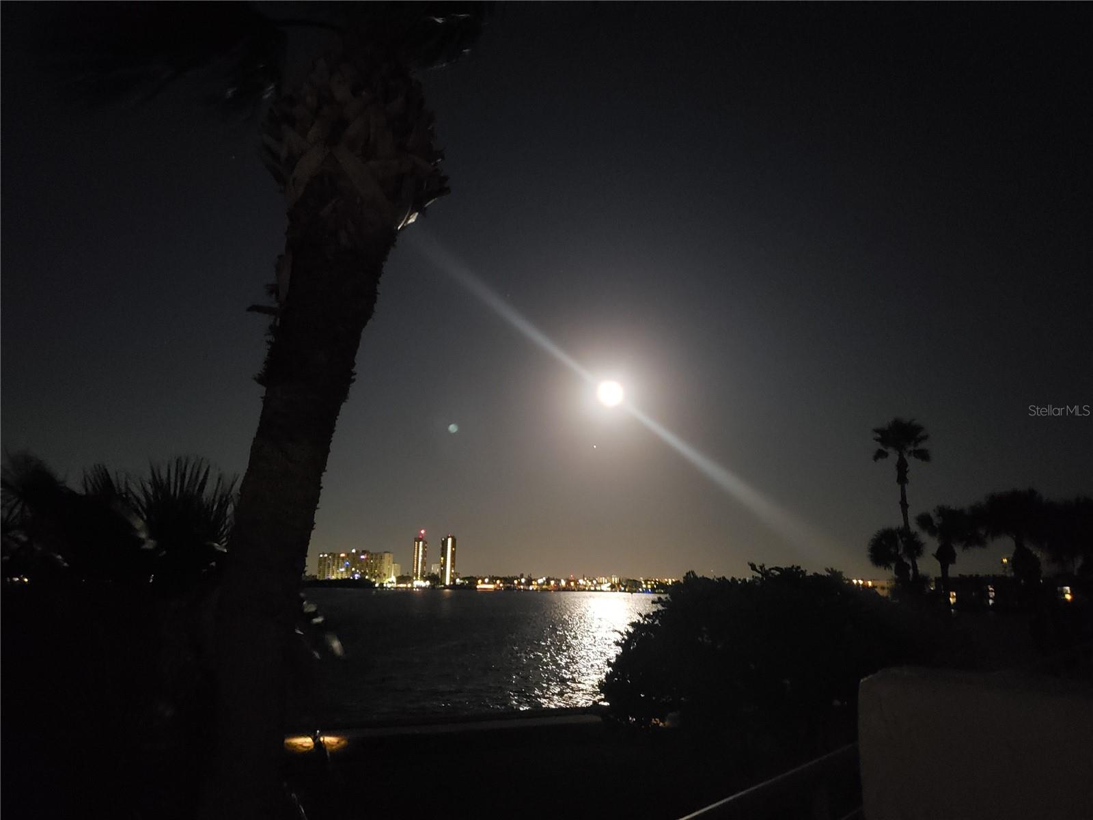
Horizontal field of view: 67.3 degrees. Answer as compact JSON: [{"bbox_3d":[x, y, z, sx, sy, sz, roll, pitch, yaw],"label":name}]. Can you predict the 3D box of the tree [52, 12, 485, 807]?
[{"bbox_3d":[-1.438,-0.151,4.631,3.100,6.400,3.100,1,-12,0],"label":"tree"}]

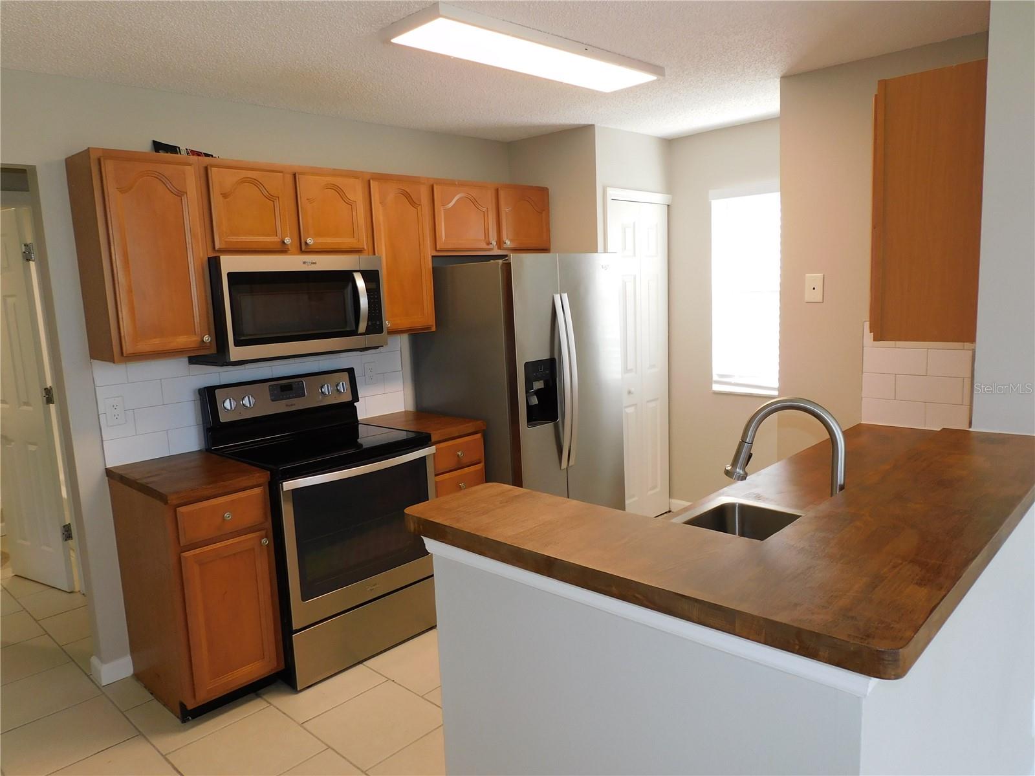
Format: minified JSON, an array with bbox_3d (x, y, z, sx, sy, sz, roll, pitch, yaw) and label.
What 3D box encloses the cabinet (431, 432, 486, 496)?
[{"bbox_3d":[-0.508,0.633,3.727,0.625,0.880,0.372,6,12,44],"label":"cabinet"}]

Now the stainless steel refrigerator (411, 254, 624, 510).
[{"bbox_3d":[0.024,0.134,4.032,0.830,1.735,0.860,6,12,44],"label":"stainless steel refrigerator"}]

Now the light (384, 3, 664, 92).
[{"bbox_3d":[0.077,-1.200,2.574,0.292,0.060,1.185,6,12,44],"label":"light"}]

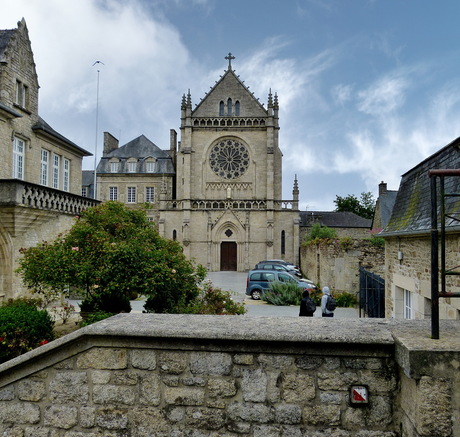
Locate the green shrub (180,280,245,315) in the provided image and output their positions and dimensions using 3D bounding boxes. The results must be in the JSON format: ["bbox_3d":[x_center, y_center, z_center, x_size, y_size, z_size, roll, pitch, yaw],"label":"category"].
[{"bbox_3d":[-0.530,3.090,14.300,2.100,1.600,1.700,0,-3,0],"label":"green shrub"}]

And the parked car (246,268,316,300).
[{"bbox_3d":[3.300,4.219,28.300,4.380,1.800,1.820,0,-3,4],"label":"parked car"}]

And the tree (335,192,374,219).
[{"bbox_3d":[20.327,1.512,71.673,7.500,11.500,7.500,1,-3,0],"label":"tree"}]

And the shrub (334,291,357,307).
[{"bbox_3d":[6.325,4.322,24.224,1.150,0.850,1.000,1,-3,-11],"label":"shrub"}]

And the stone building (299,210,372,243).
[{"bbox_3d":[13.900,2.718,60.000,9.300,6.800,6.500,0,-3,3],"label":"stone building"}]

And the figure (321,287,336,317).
[{"bbox_3d":[3.614,3.373,16.251,0.500,1.720,0.520,0,-3,21],"label":"figure"}]

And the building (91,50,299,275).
[{"bbox_3d":[-3.356,-6.268,59.478,24.240,25.930,13.000,1,-3,3],"label":"building"}]

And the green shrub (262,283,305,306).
[{"bbox_3d":[3.100,4.294,25.500,2.400,1.300,1.800,0,-3,0],"label":"green shrub"}]

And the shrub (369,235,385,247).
[{"bbox_3d":[7.801,1.183,23.500,0.900,0.620,0.800,2,-3,-17],"label":"shrub"}]

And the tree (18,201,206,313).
[{"bbox_3d":[-3.950,1.598,14.900,6.200,4.300,5.400,0,-3,0],"label":"tree"}]

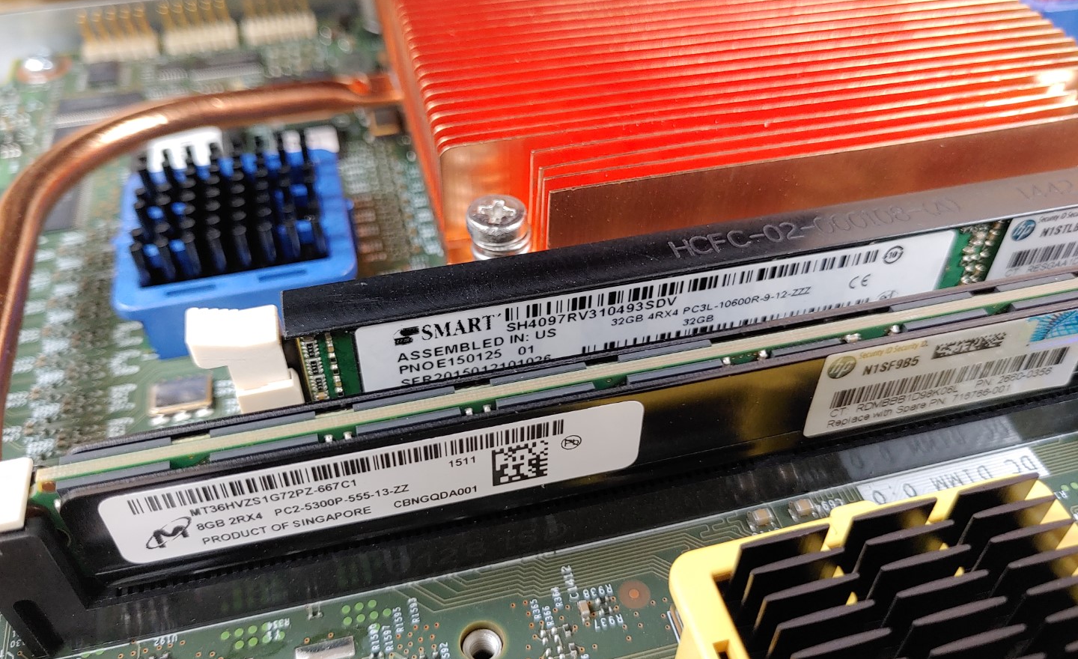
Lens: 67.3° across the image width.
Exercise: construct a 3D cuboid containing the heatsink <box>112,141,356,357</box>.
[{"bbox_3d":[-0.041,-0.014,0.111,0.030,0.015,0.030,-10,46,-10],"label":"heatsink"}]

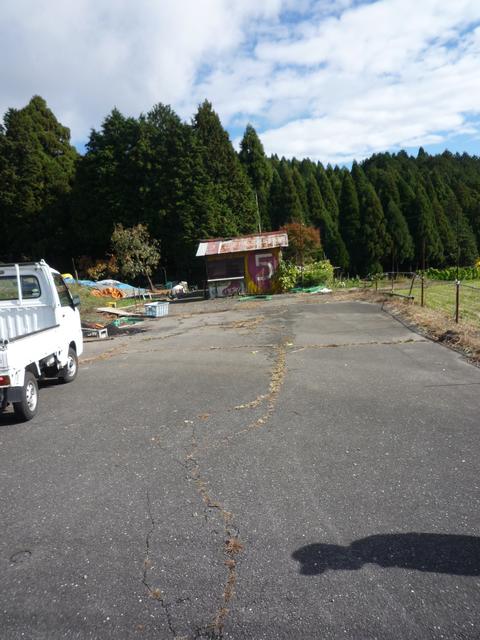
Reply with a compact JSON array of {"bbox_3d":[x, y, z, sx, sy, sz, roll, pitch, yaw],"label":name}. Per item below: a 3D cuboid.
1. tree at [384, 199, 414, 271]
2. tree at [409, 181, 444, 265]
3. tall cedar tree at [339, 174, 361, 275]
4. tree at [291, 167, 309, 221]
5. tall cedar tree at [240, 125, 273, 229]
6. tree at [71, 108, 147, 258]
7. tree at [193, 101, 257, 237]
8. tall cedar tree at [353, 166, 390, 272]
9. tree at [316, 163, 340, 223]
[{"bbox_3d":[16.780,-8.860,48.625,3.160,7.680,3.160,0,6,0],"label":"tree"},{"bbox_3d":[20.099,-9.980,49.547,3.640,9.290,3.640,0,6,0],"label":"tree"},{"bbox_3d":[11.957,-10.534,50.470,2.520,10.860,2.520,0,6,0],"label":"tall cedar tree"},{"bbox_3d":[6.875,-11.486,53.406,2.500,12.160,2.500,0,6,0],"label":"tree"},{"bbox_3d":[1.321,-10.035,39.377,2.900,12.770,2.900,0,6,0],"label":"tall cedar tree"},{"bbox_3d":[-9.222,-8.585,32.414,5.330,12.020,5.330,0,6,0],"label":"tree"},{"bbox_3d":[-1.070,-8.751,31.901,4.420,12.290,4.420,0,6,0],"label":"tree"},{"bbox_3d":[14.062,-10.784,49.425,4.060,11.780,4.060,0,6,0],"label":"tall cedar tree"},{"bbox_3d":[10.414,-11.873,54.390,2.970,12.500,2.970,0,6,0],"label":"tree"}]

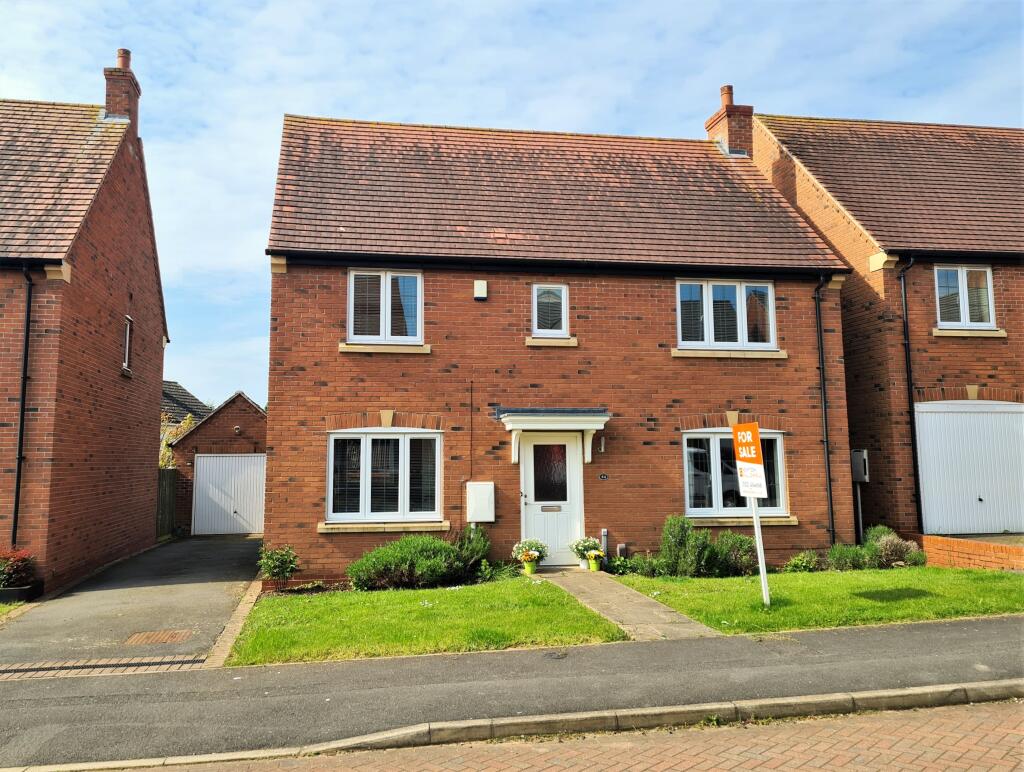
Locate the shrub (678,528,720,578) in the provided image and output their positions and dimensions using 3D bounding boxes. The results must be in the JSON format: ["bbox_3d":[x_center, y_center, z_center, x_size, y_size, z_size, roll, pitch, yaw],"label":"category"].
[{"bbox_3d":[2.815,2.492,11.574,0.600,0.693,0.560,1,-6,-9],"label":"shrub"}]

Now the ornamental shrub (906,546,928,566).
[{"bbox_3d":[6.586,2.772,12.535,0.350,0.320,0.350,1,-7,-8],"label":"ornamental shrub"}]

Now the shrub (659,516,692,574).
[{"bbox_3d":[2.484,2.423,11.707,0.523,0.849,0.500,0,-7,-7],"label":"shrub"}]

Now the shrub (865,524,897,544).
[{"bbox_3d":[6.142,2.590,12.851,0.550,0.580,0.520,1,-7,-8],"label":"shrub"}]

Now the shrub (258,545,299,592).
[{"bbox_3d":[-3.356,2.608,11.074,0.548,0.635,0.570,0,-7,-7],"label":"shrub"}]

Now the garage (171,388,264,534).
[{"bbox_3d":[-7.640,2.320,23.031,3.300,3.758,5.700,1,-6,-9],"label":"garage"}]

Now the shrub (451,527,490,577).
[{"bbox_3d":[-0.610,2.434,11.334,0.577,0.708,0.560,0,-7,-7],"label":"shrub"}]

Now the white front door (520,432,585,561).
[{"bbox_3d":[0.642,1.774,12.068,1.032,2.069,0.100,0,-7,-7],"label":"white front door"}]

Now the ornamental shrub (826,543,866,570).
[{"bbox_3d":[5.162,2.620,11.930,0.580,0.387,0.520,1,-6,-9],"label":"ornamental shrub"}]

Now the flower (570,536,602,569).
[{"bbox_3d":[1.105,2.503,11.441,0.460,0.440,0.440,1,-7,-8],"label":"flower"}]

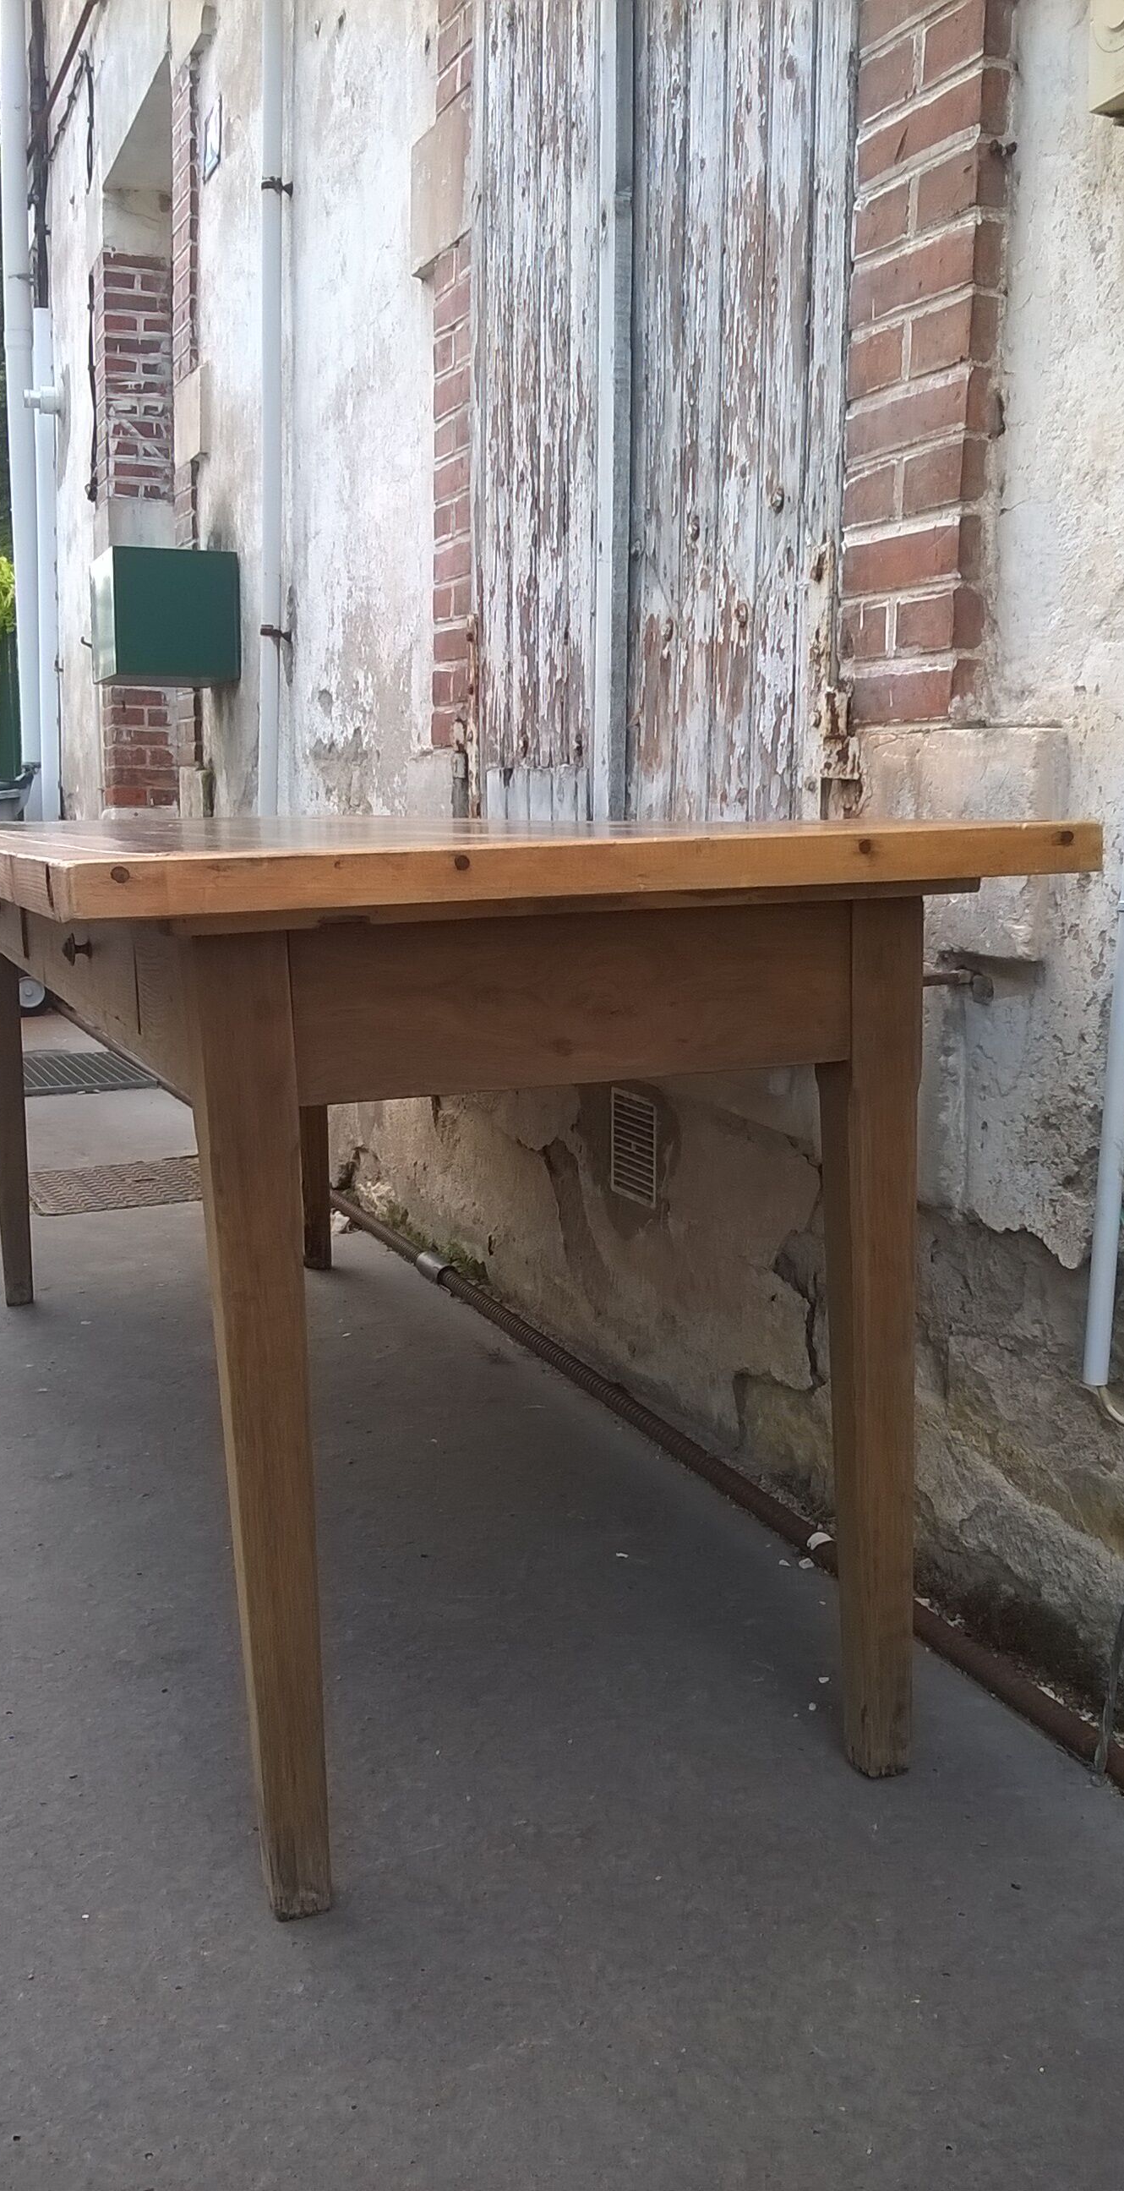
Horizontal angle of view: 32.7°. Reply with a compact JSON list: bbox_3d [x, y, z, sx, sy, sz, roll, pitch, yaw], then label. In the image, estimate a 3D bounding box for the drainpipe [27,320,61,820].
[{"bbox_3d":[-2.114,-1.800,7.915,0.085,2.718,0.080,-3,10,-22],"label":"drainpipe"}]

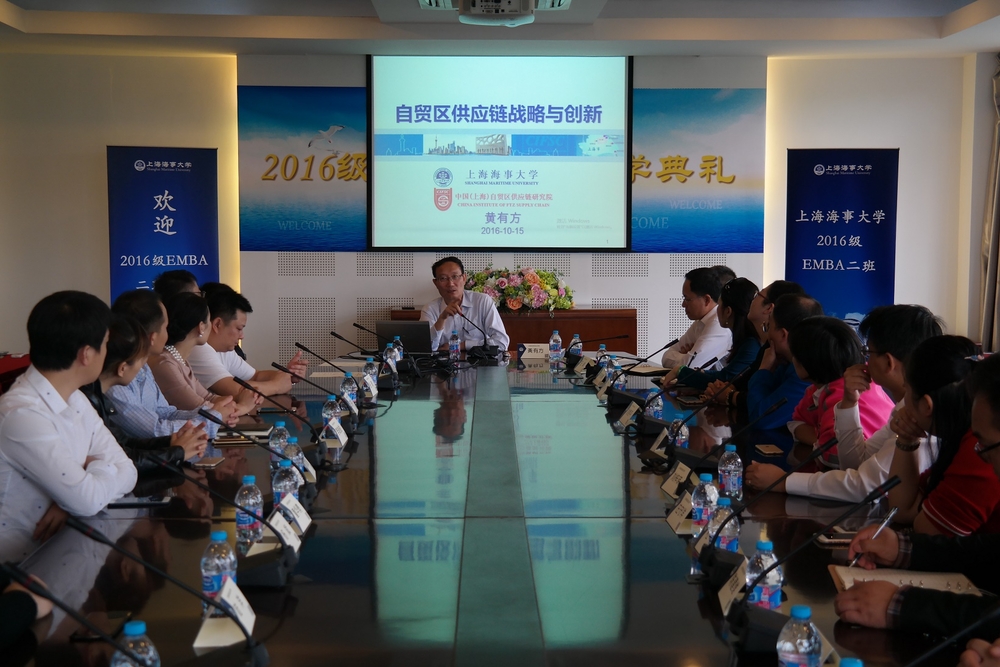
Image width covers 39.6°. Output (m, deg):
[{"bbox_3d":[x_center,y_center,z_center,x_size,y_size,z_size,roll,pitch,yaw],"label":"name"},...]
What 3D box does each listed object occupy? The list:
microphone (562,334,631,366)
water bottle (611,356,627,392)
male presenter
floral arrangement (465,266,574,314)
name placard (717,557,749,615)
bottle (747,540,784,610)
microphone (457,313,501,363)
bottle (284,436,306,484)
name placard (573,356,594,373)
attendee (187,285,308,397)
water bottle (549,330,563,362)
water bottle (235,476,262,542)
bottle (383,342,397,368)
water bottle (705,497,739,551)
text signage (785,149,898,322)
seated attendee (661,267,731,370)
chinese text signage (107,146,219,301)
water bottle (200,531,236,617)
[{"bbox_3d":[0.483,0.090,6.930,0.320,0.165,0.120,0,4,0],"label":"microphone"},{"bbox_3d":[0.494,0.207,5.762,0.063,0.149,0.063,0,4,0],"label":"water bottle"},{"bbox_3d":[-0.212,0.205,8.300,0.560,1.310,0.720,0,4,7],"label":"male presenter"},{"bbox_3d":[0.136,-0.319,10.200,0.820,0.360,0.420,0,4,0],"label":"floral arrangement"},{"bbox_3d":[0.470,0.475,2.623,0.098,0.077,0.168,0,4,4],"label":"name placard"},{"bbox_3d":[0.469,0.435,2.460,0.065,0.148,0.065,0,4,0],"label":"bottle"},{"bbox_3d":[-0.118,0.008,8.030,0.180,0.245,0.350,-2,4,-23],"label":"microphone"},{"bbox_3d":[-0.553,0.352,3.722,0.063,0.149,0.063,0,4,0],"label":"bottle"},{"bbox_3d":[0.428,0.150,6.767,0.098,0.077,0.168,-1,5,-8],"label":"name placard"},{"bbox_3d":[-1.088,0.426,5.800,0.660,1.210,0.520,0,4,3],"label":"attendee"},{"bbox_3d":[0.302,0.060,7.450,0.066,0.148,0.066,0,4,0],"label":"water bottle"},{"bbox_3d":[-0.563,0.390,3.120,0.065,0.148,0.065,0,4,0],"label":"water bottle"},{"bbox_3d":[-0.533,0.126,6.732,0.063,0.149,0.063,0,4,0],"label":"bottle"},{"bbox_3d":[0.449,0.404,2.772,0.063,0.149,0.063,0,4,0],"label":"water bottle"},{"bbox_3d":[2.535,-0.364,10.348,0.800,2.030,0.150,1,5,9],"label":"text signage"},{"bbox_3d":[1.000,0.306,6.795,0.700,1.260,0.520,1,5,8],"label":"seated attendee"},{"bbox_3d":[-2.501,-0.364,10.348,0.800,2.030,0.150,-1,5,-12],"label":"chinese text signage"},{"bbox_3d":[-0.493,0.423,2.445,0.063,0.149,0.063,0,4,0],"label":"water bottle"}]

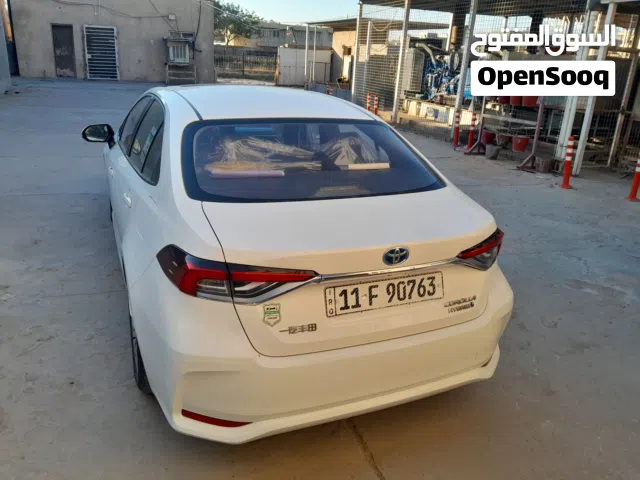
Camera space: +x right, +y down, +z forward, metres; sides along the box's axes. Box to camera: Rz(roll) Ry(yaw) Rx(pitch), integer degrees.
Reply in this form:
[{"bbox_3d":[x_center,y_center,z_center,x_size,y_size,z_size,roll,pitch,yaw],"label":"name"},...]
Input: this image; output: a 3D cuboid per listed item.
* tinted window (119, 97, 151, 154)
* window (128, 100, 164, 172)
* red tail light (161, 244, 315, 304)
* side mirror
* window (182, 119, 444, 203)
[{"bbox_3d":[-1.327,-0.855,3.450,0.061,0.429,0.930,19,11,-31],"label":"tinted window"},{"bbox_3d":[-1.006,-0.591,2.776,0.061,0.420,0.902,19,11,-31],"label":"window"},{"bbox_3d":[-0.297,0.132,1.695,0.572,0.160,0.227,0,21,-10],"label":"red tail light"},{"bbox_3d":[-1.762,-0.836,3.814,0.220,0.170,0.150,-5,22,-24],"label":"side mirror"},{"bbox_3d":[-0.028,-0.401,2.341,1.264,0.078,0.726,-5,43,-24],"label":"window"}]

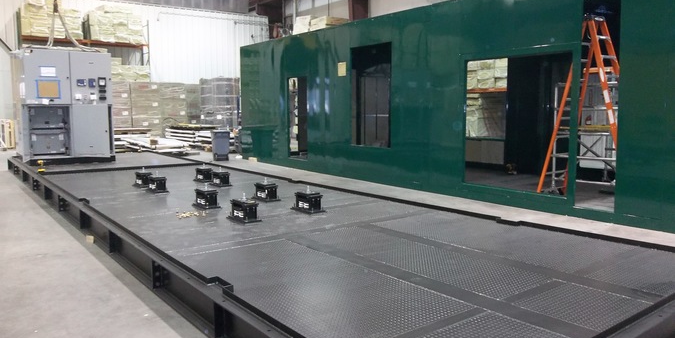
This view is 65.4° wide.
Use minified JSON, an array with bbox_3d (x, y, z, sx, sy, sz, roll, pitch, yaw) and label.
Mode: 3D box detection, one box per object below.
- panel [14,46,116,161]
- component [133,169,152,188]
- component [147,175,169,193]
[{"bbox_3d":[-6.882,-1.514,13.206,1.893,2.643,2.184,-4,7,-37],"label":"panel"},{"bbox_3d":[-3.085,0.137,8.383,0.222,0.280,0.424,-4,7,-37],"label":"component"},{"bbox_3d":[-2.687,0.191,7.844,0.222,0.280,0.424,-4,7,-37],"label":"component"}]

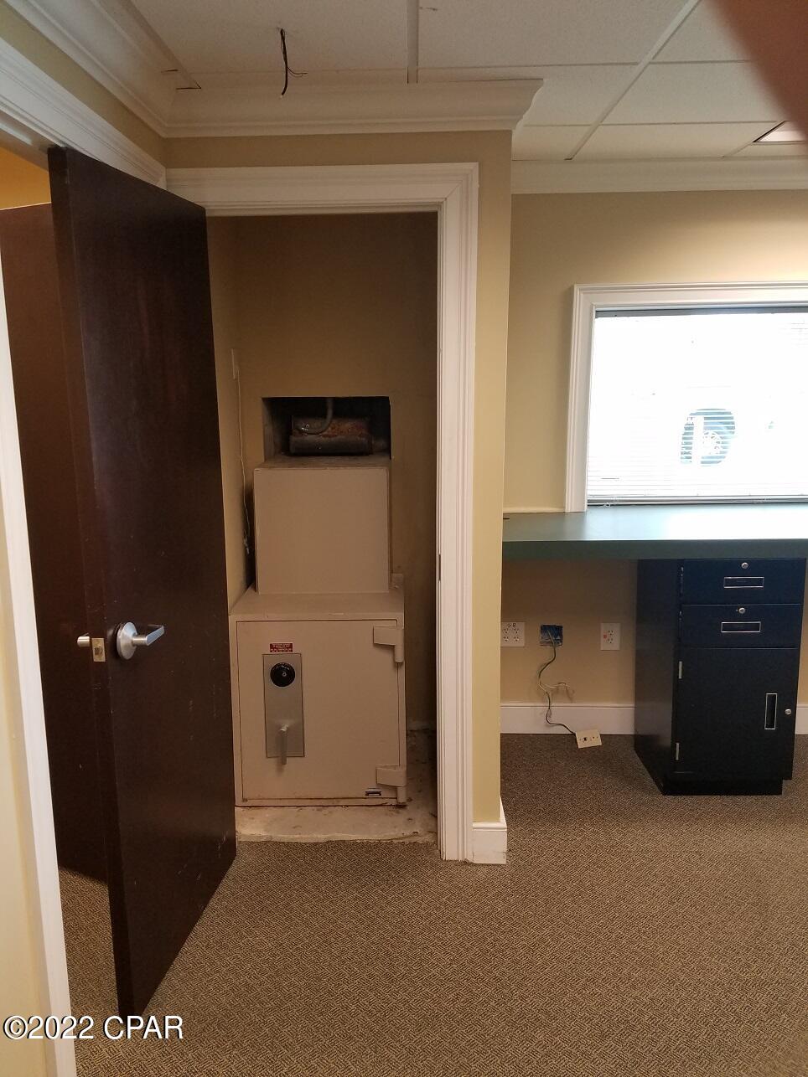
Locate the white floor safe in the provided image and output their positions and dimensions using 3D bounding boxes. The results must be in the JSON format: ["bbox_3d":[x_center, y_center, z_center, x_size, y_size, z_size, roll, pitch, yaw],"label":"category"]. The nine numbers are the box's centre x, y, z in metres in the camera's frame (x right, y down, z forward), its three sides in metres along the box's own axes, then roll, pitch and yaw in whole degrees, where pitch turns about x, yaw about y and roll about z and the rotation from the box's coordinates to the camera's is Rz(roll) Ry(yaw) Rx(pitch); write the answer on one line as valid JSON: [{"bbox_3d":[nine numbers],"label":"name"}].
[{"bbox_3d":[-0.317,0.362,3.440,0.670,1.315,0.730,0,11,2],"label":"white floor safe"}]

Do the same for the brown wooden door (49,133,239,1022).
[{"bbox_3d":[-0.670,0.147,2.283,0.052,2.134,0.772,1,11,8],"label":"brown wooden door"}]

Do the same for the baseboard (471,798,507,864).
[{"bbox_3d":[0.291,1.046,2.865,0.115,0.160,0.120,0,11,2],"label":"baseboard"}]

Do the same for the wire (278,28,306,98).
[{"bbox_3d":[-0.265,-1.152,1.960,0.065,0.150,0.040,0,11,2],"label":"wire"}]

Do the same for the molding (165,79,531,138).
[{"bbox_3d":[-0.160,-1.247,2.353,1.110,0.114,0.085,0,11,2],"label":"molding"}]

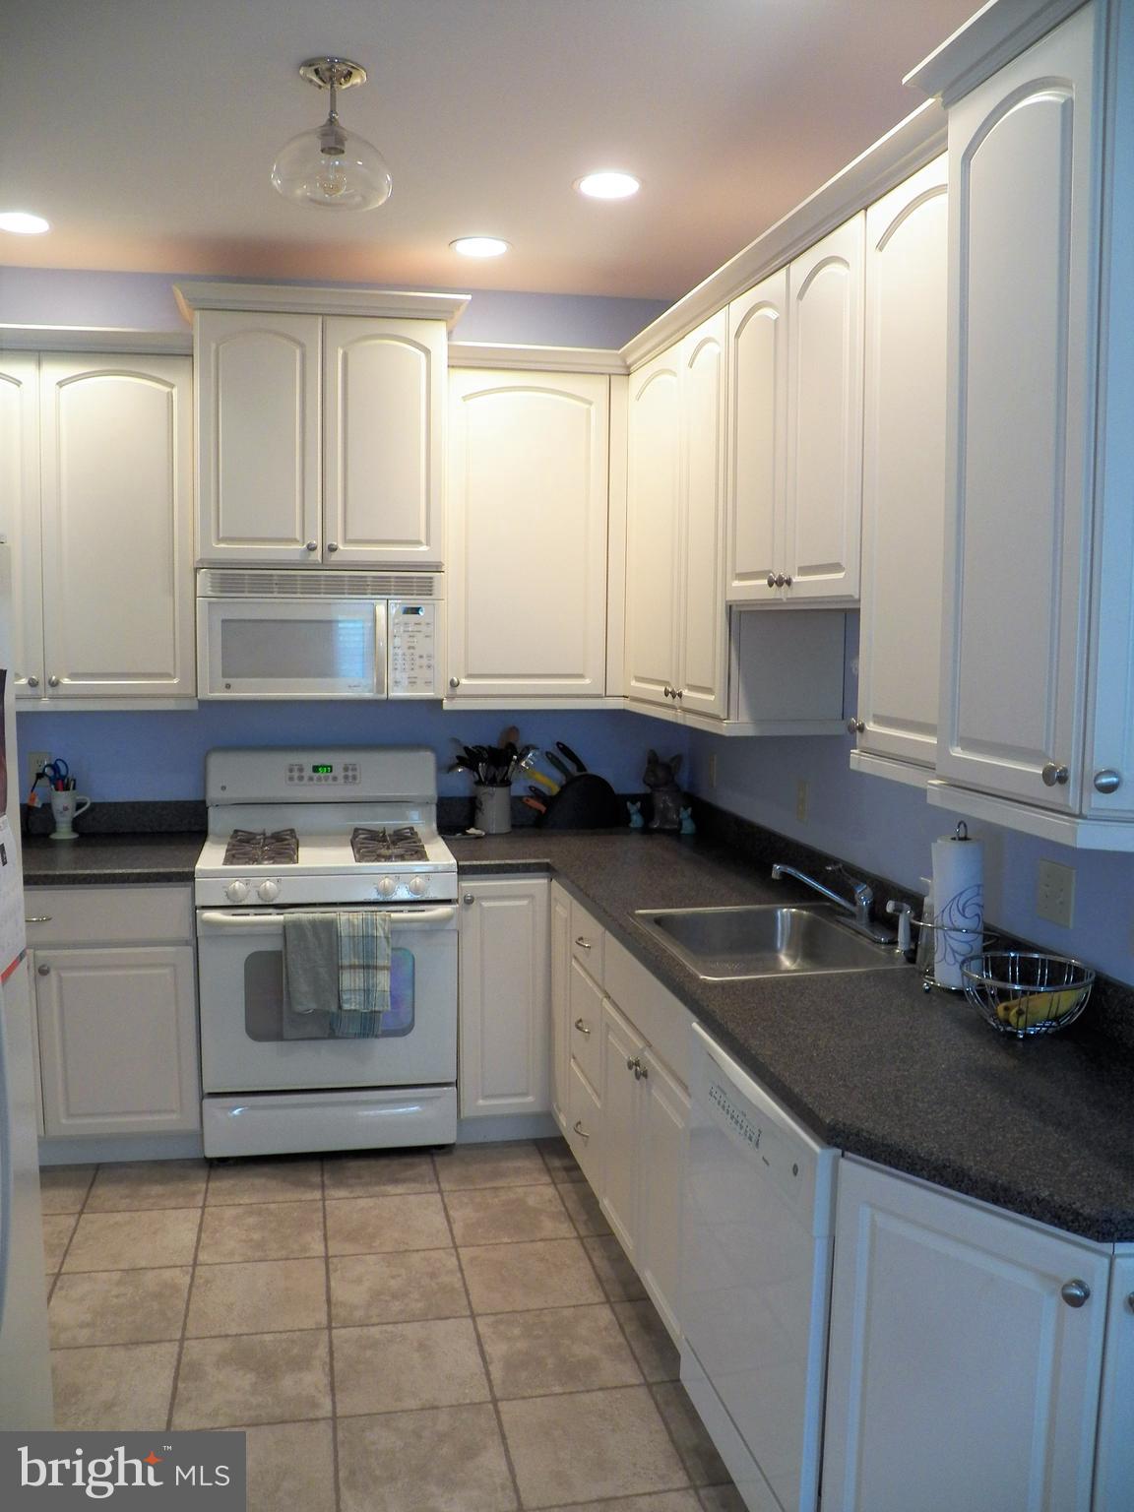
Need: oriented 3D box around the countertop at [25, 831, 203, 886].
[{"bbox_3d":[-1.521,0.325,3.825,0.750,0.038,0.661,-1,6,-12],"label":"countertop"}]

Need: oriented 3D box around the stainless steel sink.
[{"bbox_3d":[0.470,0.503,2.833,0.527,0.185,0.608,-1,6,-12],"label":"stainless steel sink"}]

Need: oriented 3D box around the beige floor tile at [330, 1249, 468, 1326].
[{"bbox_3d":[-0.413,1.292,2.966,0.330,0.010,0.330,-1,7,-12],"label":"beige floor tile"}]

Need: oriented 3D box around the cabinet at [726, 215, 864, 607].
[{"bbox_3d":[0.634,-0.688,2.693,0.342,0.760,0.753,-1,6,-12],"label":"cabinet"}]

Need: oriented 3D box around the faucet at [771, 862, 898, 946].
[{"bbox_3d":[0.609,0.334,2.811,0.270,0.155,0.250,-1,7,-12],"label":"faucet"}]

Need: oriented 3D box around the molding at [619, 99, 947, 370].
[{"bbox_3d":[0.401,-1.126,2.901,0.085,0.075,2.040,-1,6,-12],"label":"molding"}]

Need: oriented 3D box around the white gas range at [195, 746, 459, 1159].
[{"bbox_3d":[-0.753,0.601,3.894,0.758,1.205,0.709,-1,6,-12],"label":"white gas range"}]

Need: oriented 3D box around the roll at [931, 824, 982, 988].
[{"bbox_3d":[0.742,0.293,2.313,0.098,0.282,0.098,1,6,0],"label":"roll"}]

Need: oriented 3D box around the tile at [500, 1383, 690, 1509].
[{"bbox_3d":[0.046,1.352,2.409,0.327,0.012,0.327,-1,6,-12],"label":"tile"}]

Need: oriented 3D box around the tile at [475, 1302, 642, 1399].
[{"bbox_3d":[-0.022,1.288,2.649,0.323,0.010,0.323,-1,6,-12],"label":"tile"}]

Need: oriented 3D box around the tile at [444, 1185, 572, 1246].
[{"bbox_3d":[-0.161,1.266,3.369,0.330,0.010,0.330,-1,7,-12],"label":"tile"}]

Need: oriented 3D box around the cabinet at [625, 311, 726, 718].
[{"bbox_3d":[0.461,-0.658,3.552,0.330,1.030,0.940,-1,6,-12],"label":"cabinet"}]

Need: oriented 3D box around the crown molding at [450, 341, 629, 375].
[{"bbox_3d":[-0.082,-1.205,3.723,0.570,0.078,0.075,-1,7,-12],"label":"crown molding"}]

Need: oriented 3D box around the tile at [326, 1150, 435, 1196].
[{"bbox_3d":[-0.558,1.241,3.647,0.332,0.010,0.332,-1,6,-12],"label":"tile"}]

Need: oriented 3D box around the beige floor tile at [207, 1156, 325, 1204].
[{"bbox_3d":[-0.871,1.229,3.558,0.327,0.012,0.327,-1,6,-12],"label":"beige floor tile"}]

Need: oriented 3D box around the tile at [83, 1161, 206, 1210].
[{"bbox_3d":[-1.192,1.228,3.492,0.327,0.012,0.327,-1,6,-12],"label":"tile"}]

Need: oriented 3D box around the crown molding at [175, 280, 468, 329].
[{"bbox_3d":[-0.754,-1.375,3.799,0.885,0.070,0.400,-1,6,-12],"label":"crown molding"}]

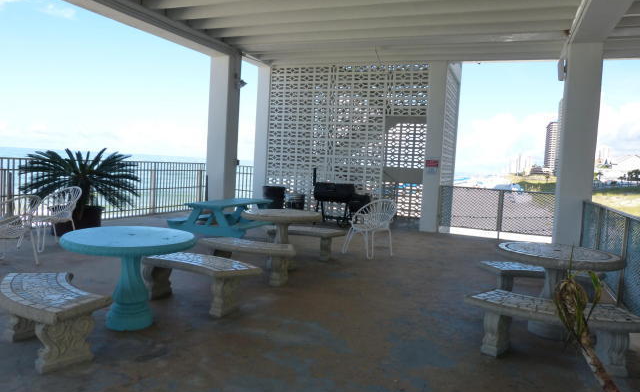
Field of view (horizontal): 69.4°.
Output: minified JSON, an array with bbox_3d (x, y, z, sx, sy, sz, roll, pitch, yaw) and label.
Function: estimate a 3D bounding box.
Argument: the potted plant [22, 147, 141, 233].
[{"bbox_3d":[-4.141,-0.079,7.991,1.850,1.470,1.850,5,4,23],"label":"potted plant"}]

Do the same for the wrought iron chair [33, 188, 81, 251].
[{"bbox_3d":[-3.882,0.327,6.771,0.700,0.900,0.710,5,4,26],"label":"wrought iron chair"}]

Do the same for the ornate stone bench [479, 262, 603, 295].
[{"bbox_3d":[2.371,1.006,5.010,1.220,0.430,0.530,4,4,17],"label":"ornate stone bench"}]

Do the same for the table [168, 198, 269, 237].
[{"bbox_3d":[-1.486,0.459,7.863,1.450,0.740,1.780,4,4,18],"label":"table"}]

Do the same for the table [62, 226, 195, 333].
[{"bbox_3d":[-1.589,0.694,3.868,1.020,0.740,1.020,3,4,0],"label":"table"}]

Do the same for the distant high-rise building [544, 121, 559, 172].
[{"bbox_3d":[292.393,-57.194,577.434,15.000,64.000,32.000,4,4,21],"label":"distant high-rise building"}]

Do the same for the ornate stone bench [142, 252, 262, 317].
[{"bbox_3d":[-1.186,0.855,4.501,1.270,0.430,0.550,5,4,27],"label":"ornate stone bench"}]

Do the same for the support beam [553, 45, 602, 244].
[{"bbox_3d":[3.821,-0.525,6.883,0.400,3.330,0.400,5,4,23],"label":"support beam"}]

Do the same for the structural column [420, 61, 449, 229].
[{"bbox_3d":[2.646,-1.106,10.630,0.400,3.870,0.400,5,4,23],"label":"structural column"}]

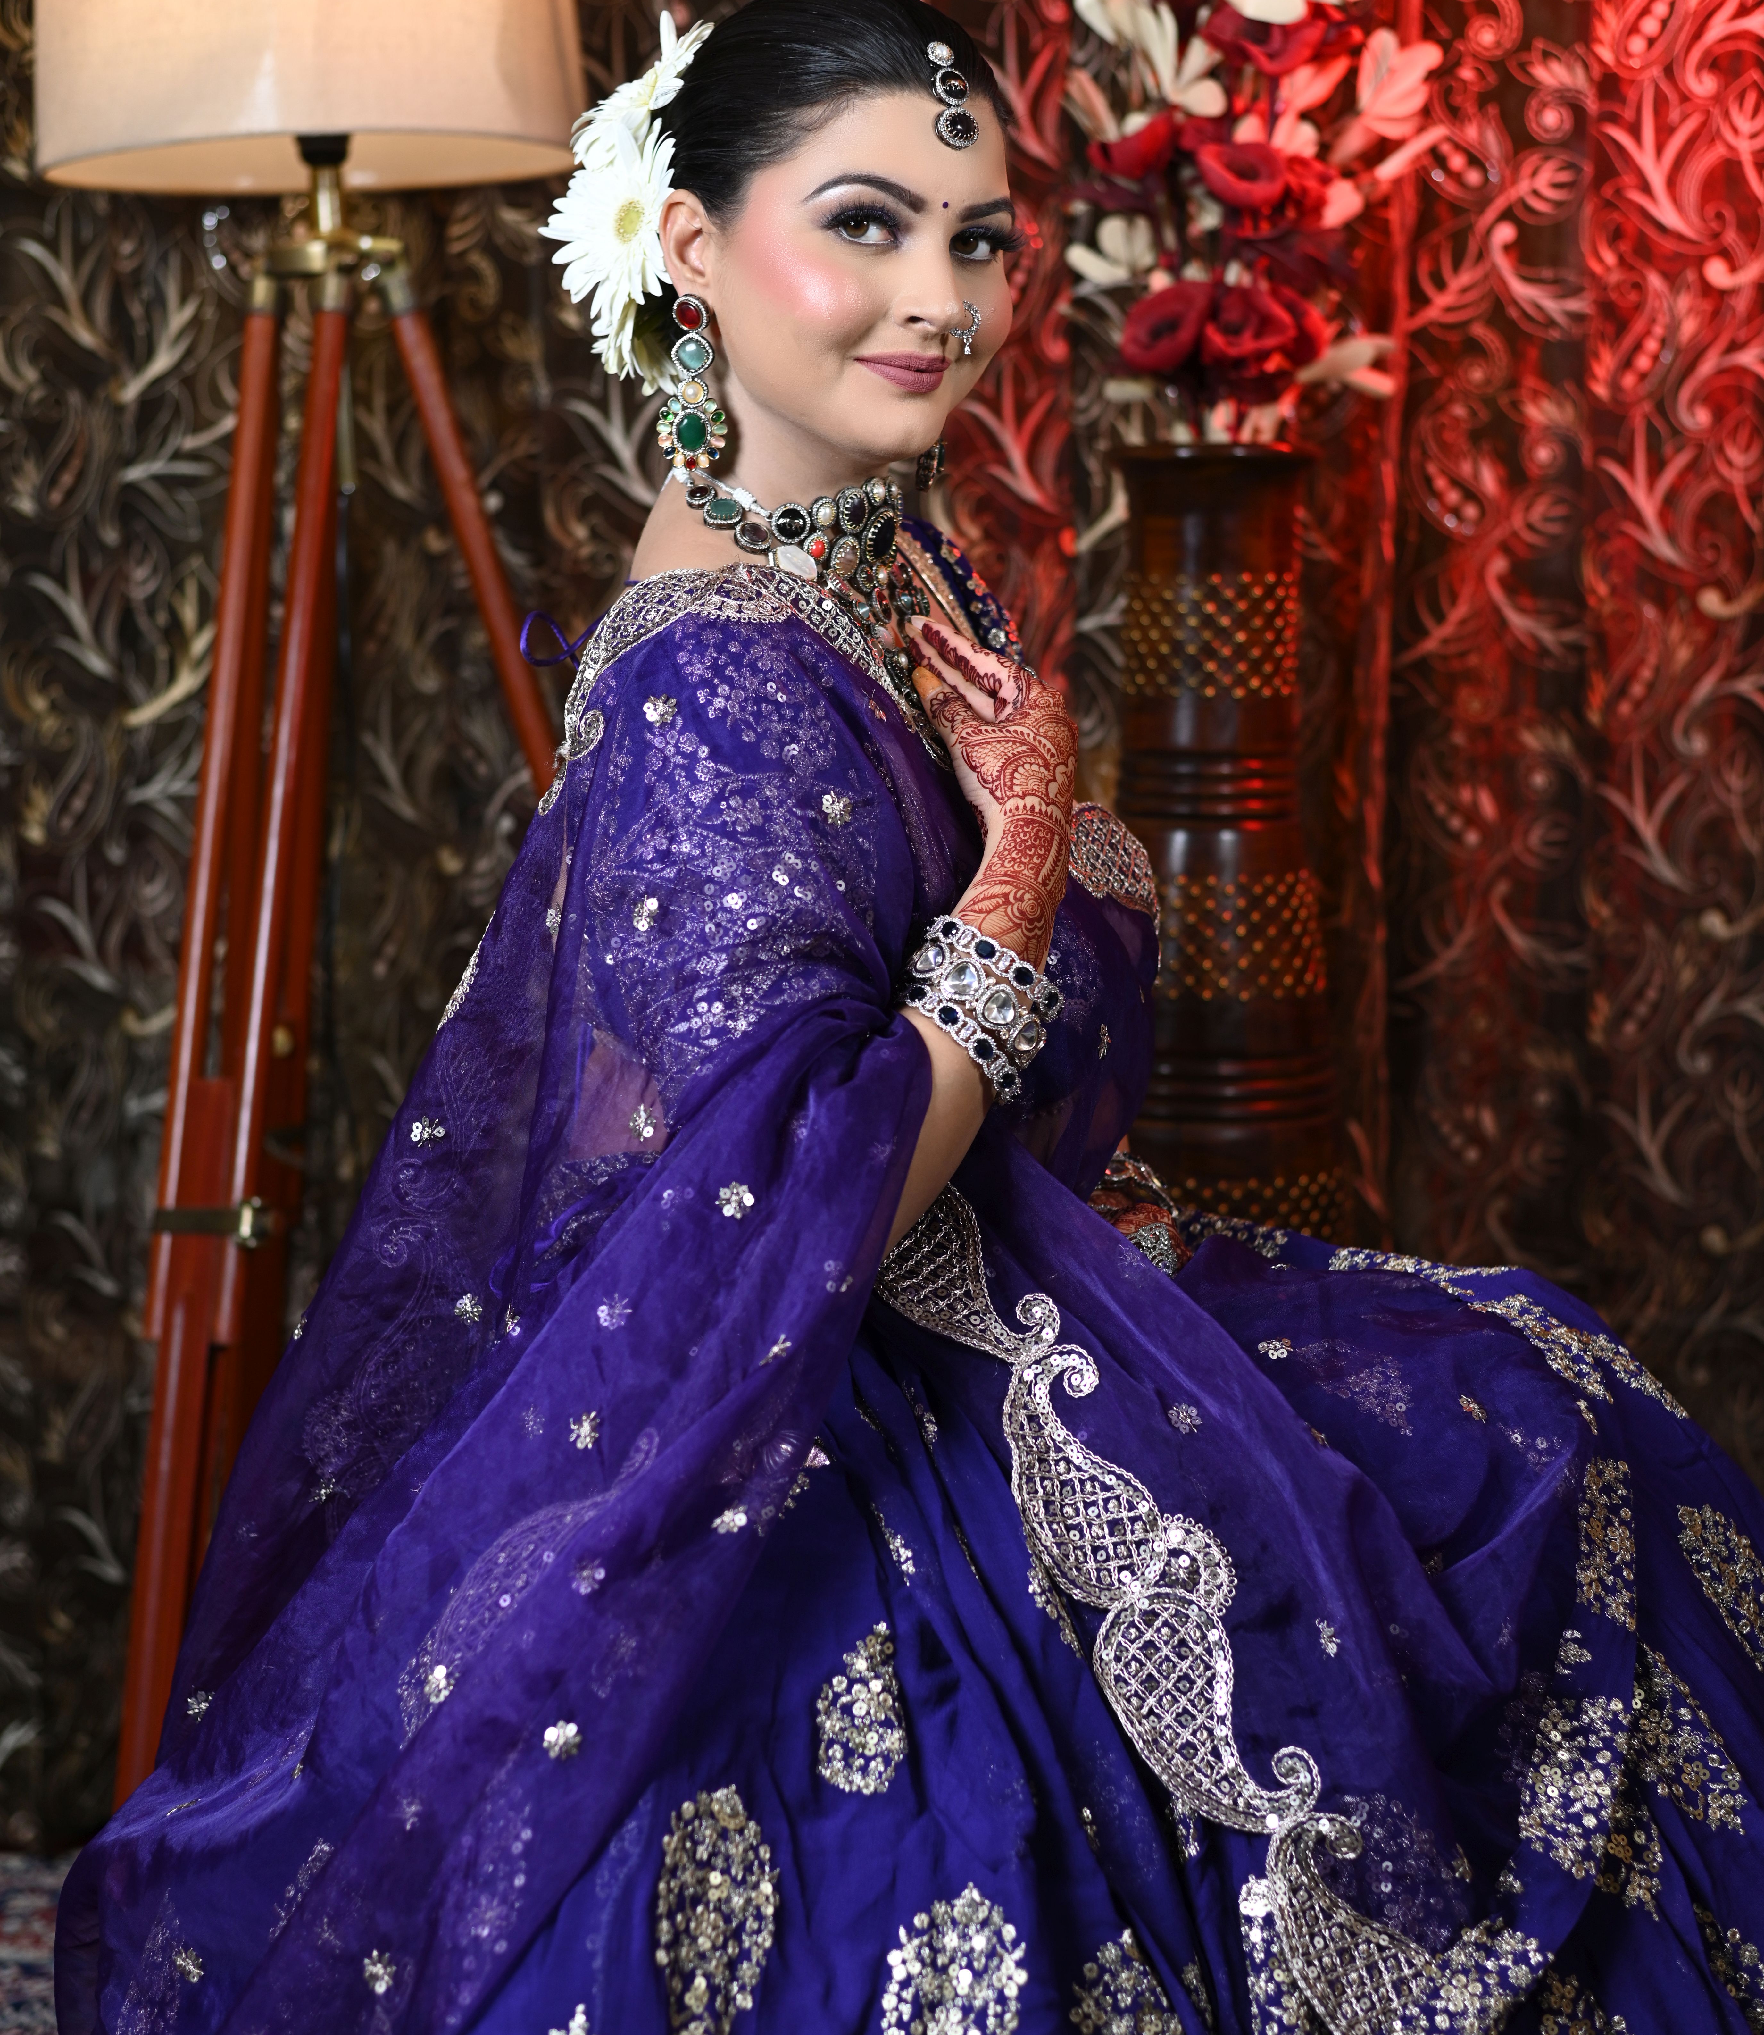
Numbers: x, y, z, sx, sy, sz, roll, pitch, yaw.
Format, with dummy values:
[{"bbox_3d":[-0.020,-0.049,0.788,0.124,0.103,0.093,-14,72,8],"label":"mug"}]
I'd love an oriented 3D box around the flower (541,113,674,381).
[{"bbox_3d":[-0.130,-0.388,1.845,0.110,0.128,0.040,8,11,44],"label":"flower"}]

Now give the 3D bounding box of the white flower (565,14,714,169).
[{"bbox_3d":[-0.120,-0.468,1.855,0.037,0.098,0.095,41,-13,-28],"label":"white flower"}]

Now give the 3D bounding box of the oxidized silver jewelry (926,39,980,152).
[{"bbox_3d":[0.034,-0.445,1.775,0.022,0.056,0.012,-9,-17,-33],"label":"oxidized silver jewelry"}]

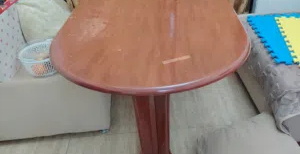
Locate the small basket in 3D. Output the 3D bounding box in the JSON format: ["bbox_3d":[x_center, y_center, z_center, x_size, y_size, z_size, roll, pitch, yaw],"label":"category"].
[{"bbox_3d":[-0.627,-0.111,1.667,0.265,0.110,0.265,-5,39,2],"label":"small basket"}]

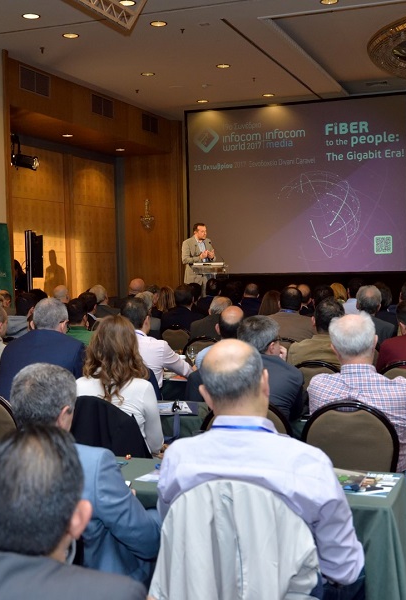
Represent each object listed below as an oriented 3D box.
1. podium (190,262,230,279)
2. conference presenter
[{"bbox_3d":[0.105,0.028,13.100,0.560,1.170,0.450,-2,2,-15],"label":"podium"},{"bbox_3d":[-0.054,-0.289,13.450,0.510,1.780,0.400,-2,3,-32],"label":"conference presenter"}]

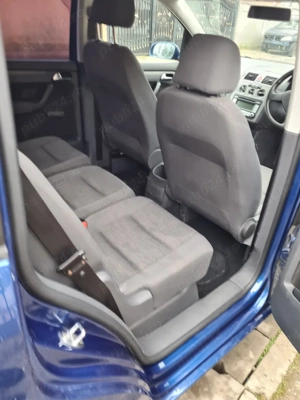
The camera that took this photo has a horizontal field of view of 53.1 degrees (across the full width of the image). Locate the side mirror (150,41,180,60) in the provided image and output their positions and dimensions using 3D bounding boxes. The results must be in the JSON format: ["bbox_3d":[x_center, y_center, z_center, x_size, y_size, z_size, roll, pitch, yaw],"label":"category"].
[{"bbox_3d":[0.125,-1.188,2.420,0.220,0.165,0.130,25,36,34],"label":"side mirror"}]

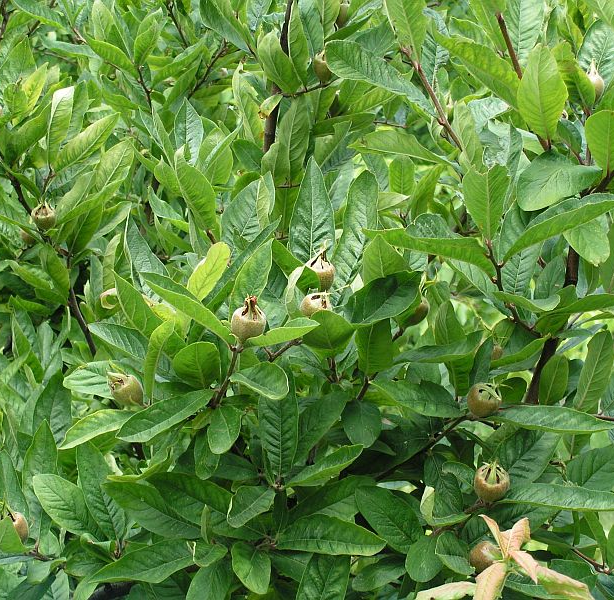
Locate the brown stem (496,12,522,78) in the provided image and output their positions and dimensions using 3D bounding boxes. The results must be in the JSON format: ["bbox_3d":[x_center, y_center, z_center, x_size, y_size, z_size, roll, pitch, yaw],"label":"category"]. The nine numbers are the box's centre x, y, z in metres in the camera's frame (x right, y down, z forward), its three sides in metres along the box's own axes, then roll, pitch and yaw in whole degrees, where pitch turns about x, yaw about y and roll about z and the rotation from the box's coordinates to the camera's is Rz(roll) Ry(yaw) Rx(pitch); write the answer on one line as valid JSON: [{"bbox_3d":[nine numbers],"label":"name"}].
[{"bbox_3d":[0.178,-0.224,1.380,0.006,0.066,0.006,-18,-6,0],"label":"brown stem"}]

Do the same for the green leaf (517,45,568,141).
[{"bbox_3d":[0.237,-0.209,1.580,0.048,0.096,0.018,-6,-6,-1],"label":"green leaf"}]

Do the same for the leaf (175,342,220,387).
[{"bbox_3d":[-0.091,0.055,1.310,0.040,0.043,0.014,-13,18,-2],"label":"leaf"}]

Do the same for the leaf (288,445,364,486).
[{"bbox_3d":[0.017,0.153,1.450,0.082,0.012,0.028,-24,31,12],"label":"leaf"}]

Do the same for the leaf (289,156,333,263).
[{"bbox_3d":[0.004,-0.077,1.470,0.042,0.118,0.014,1,-9,0],"label":"leaf"}]

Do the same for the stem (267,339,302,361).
[{"bbox_3d":[-0.021,0.048,1.520,0.036,0.007,0.007,-31,0,-6],"label":"stem"}]

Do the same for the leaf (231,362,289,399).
[{"bbox_3d":[-0.038,0.065,1.270,0.054,0.015,0.032,14,50,24],"label":"leaf"}]

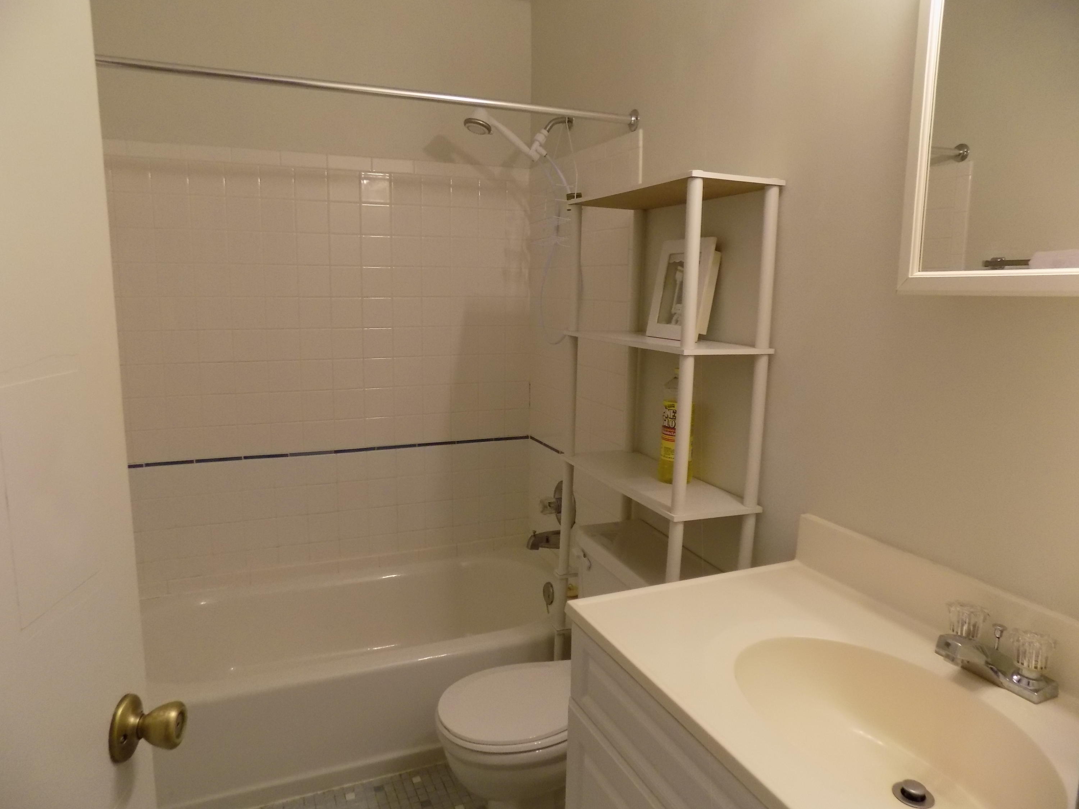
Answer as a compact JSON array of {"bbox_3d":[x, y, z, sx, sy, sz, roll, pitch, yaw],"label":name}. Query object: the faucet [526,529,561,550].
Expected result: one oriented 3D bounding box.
[{"bbox_3d":[0.026,0.491,2.597,0.152,0.080,0.060,-3,10,-23],"label":"faucet"}]

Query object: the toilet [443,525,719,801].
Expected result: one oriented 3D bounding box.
[{"bbox_3d":[0.066,0.743,1.800,0.675,0.725,0.485,-3,10,-23],"label":"toilet"}]

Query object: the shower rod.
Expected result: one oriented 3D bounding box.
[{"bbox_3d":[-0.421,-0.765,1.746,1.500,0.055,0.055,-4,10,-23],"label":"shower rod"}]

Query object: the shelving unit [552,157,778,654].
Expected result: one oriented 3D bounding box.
[{"bbox_3d":[0.278,0.289,1.842,0.232,1.619,0.597,-3,10,-23],"label":"shelving unit"}]

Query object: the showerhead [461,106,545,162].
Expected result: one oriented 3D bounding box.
[{"bbox_3d":[-0.118,-0.862,2.316,0.265,0.085,0.090,23,-11,-25],"label":"showerhead"}]

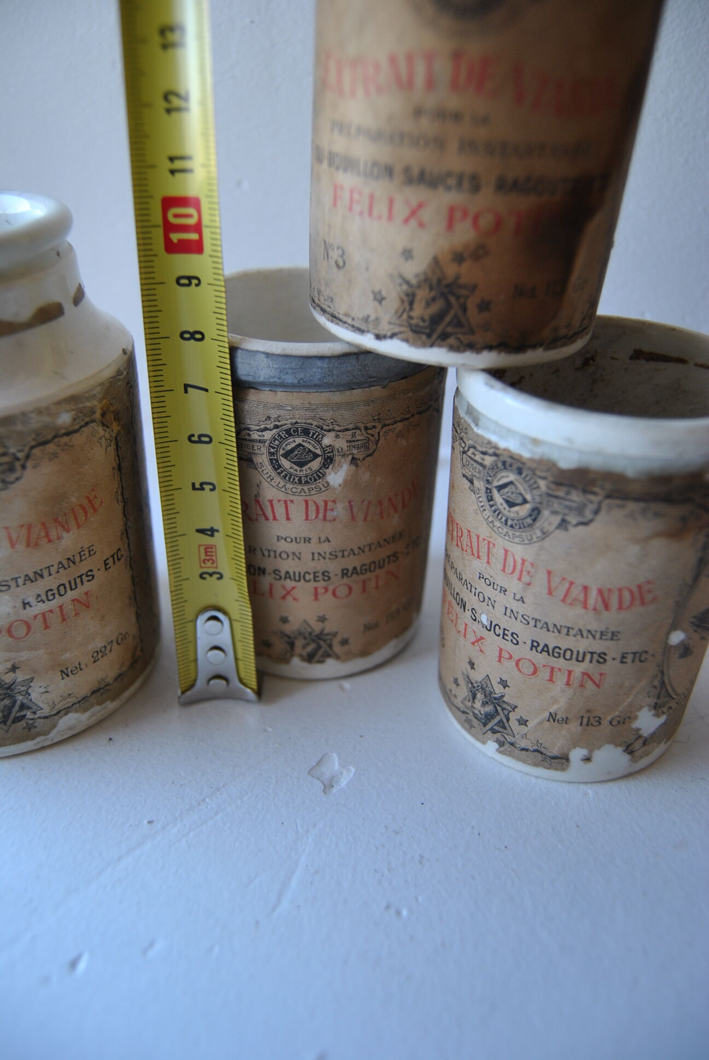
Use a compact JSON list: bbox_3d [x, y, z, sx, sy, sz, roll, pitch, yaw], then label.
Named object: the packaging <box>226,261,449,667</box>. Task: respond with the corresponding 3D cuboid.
[{"bbox_3d":[-0.010,-0.013,0.193,0.059,0.080,0.059,1,32,0],"label":"packaging"}]

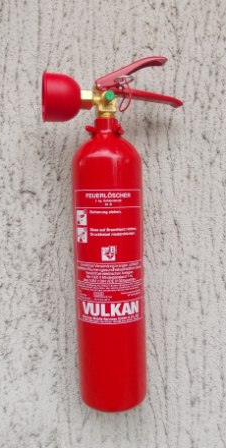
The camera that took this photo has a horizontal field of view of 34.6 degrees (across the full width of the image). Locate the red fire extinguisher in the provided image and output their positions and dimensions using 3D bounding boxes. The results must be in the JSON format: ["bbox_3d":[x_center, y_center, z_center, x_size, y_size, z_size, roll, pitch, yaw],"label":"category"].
[{"bbox_3d":[0.007,0.020,0.573,0.215,0.546,0.109,-2,6,-5],"label":"red fire extinguisher"}]

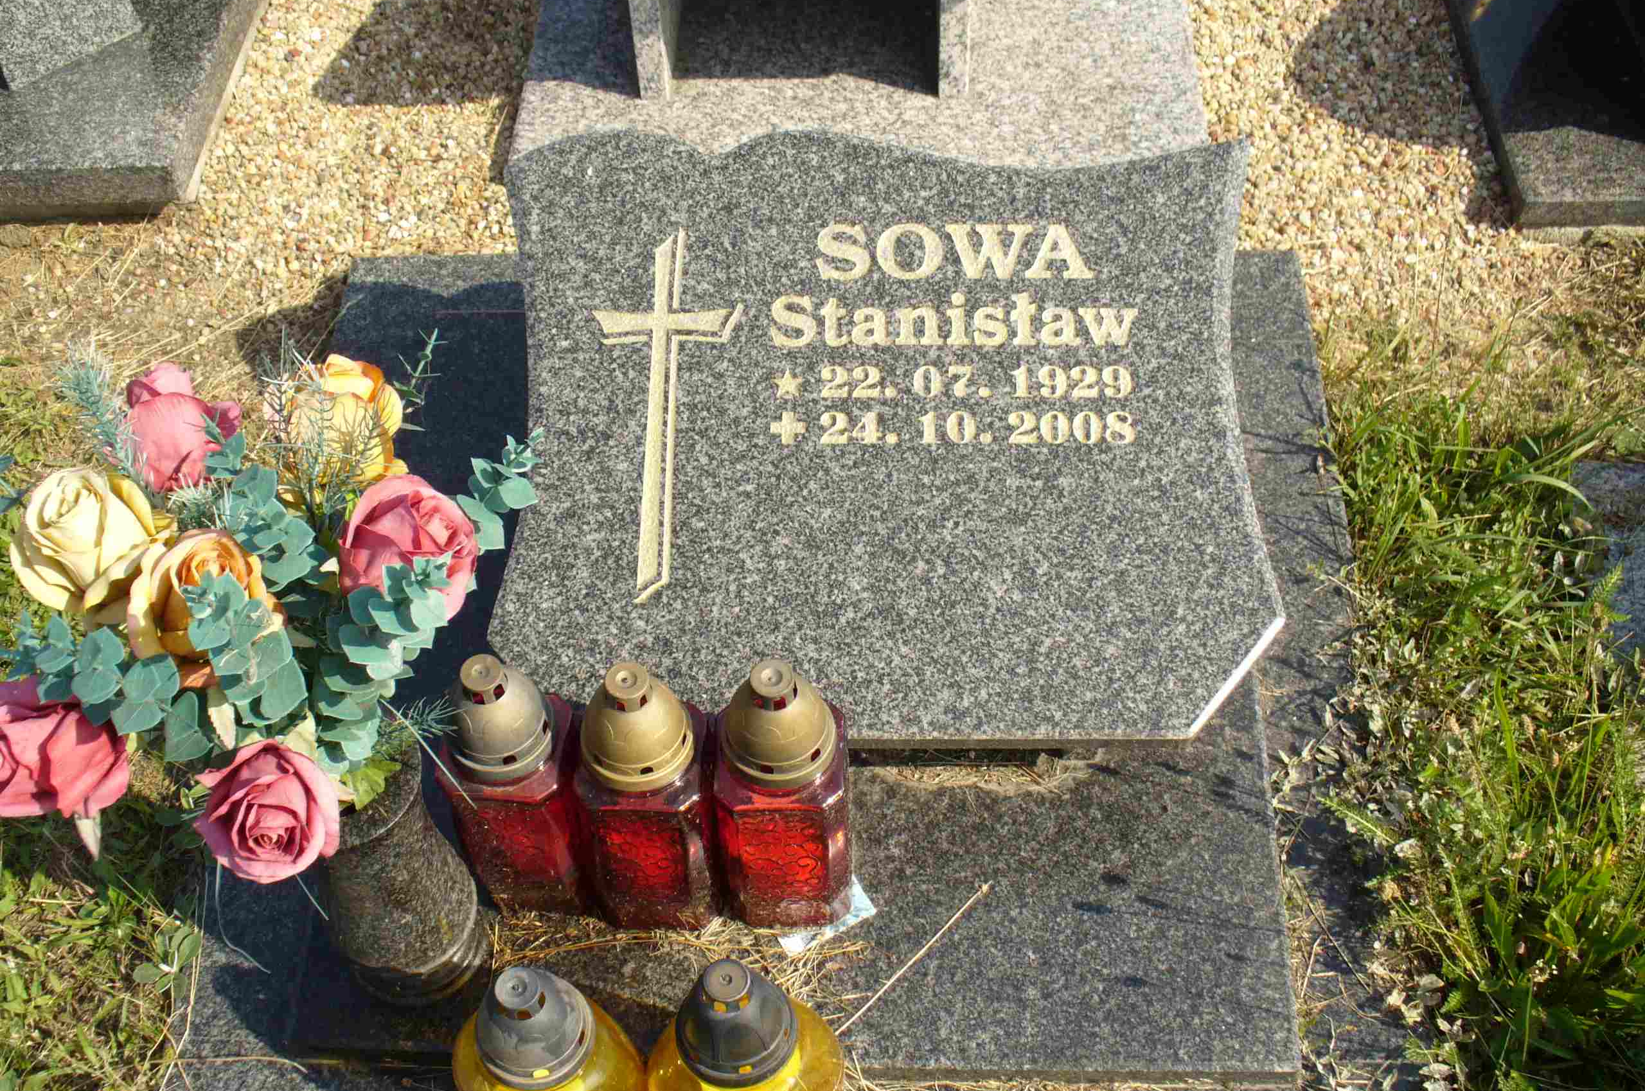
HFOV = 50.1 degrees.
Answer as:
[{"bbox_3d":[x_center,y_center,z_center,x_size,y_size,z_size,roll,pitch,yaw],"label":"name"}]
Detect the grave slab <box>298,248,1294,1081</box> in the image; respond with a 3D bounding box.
[{"bbox_3d":[-0.011,0.070,1.504,0.734,0.040,0.773,0,54,3],"label":"grave slab"}]

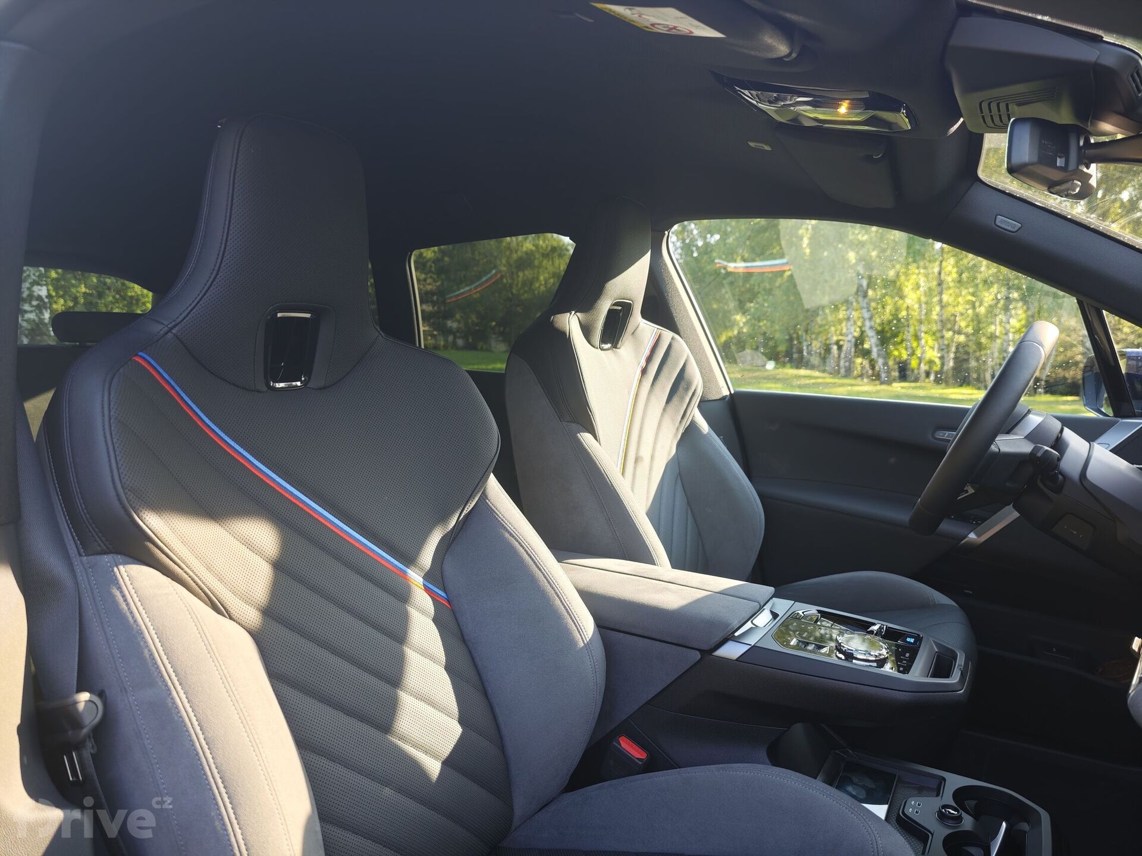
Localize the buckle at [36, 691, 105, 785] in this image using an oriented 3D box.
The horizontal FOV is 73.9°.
[{"bbox_3d":[-0.416,0.257,0.630,0.057,0.076,0.023,-7,6,10],"label":"buckle"}]

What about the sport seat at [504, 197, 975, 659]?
[{"bbox_3d":[0.306,0.059,1.392,0.820,0.985,0.560,5,8,33],"label":"sport seat"}]

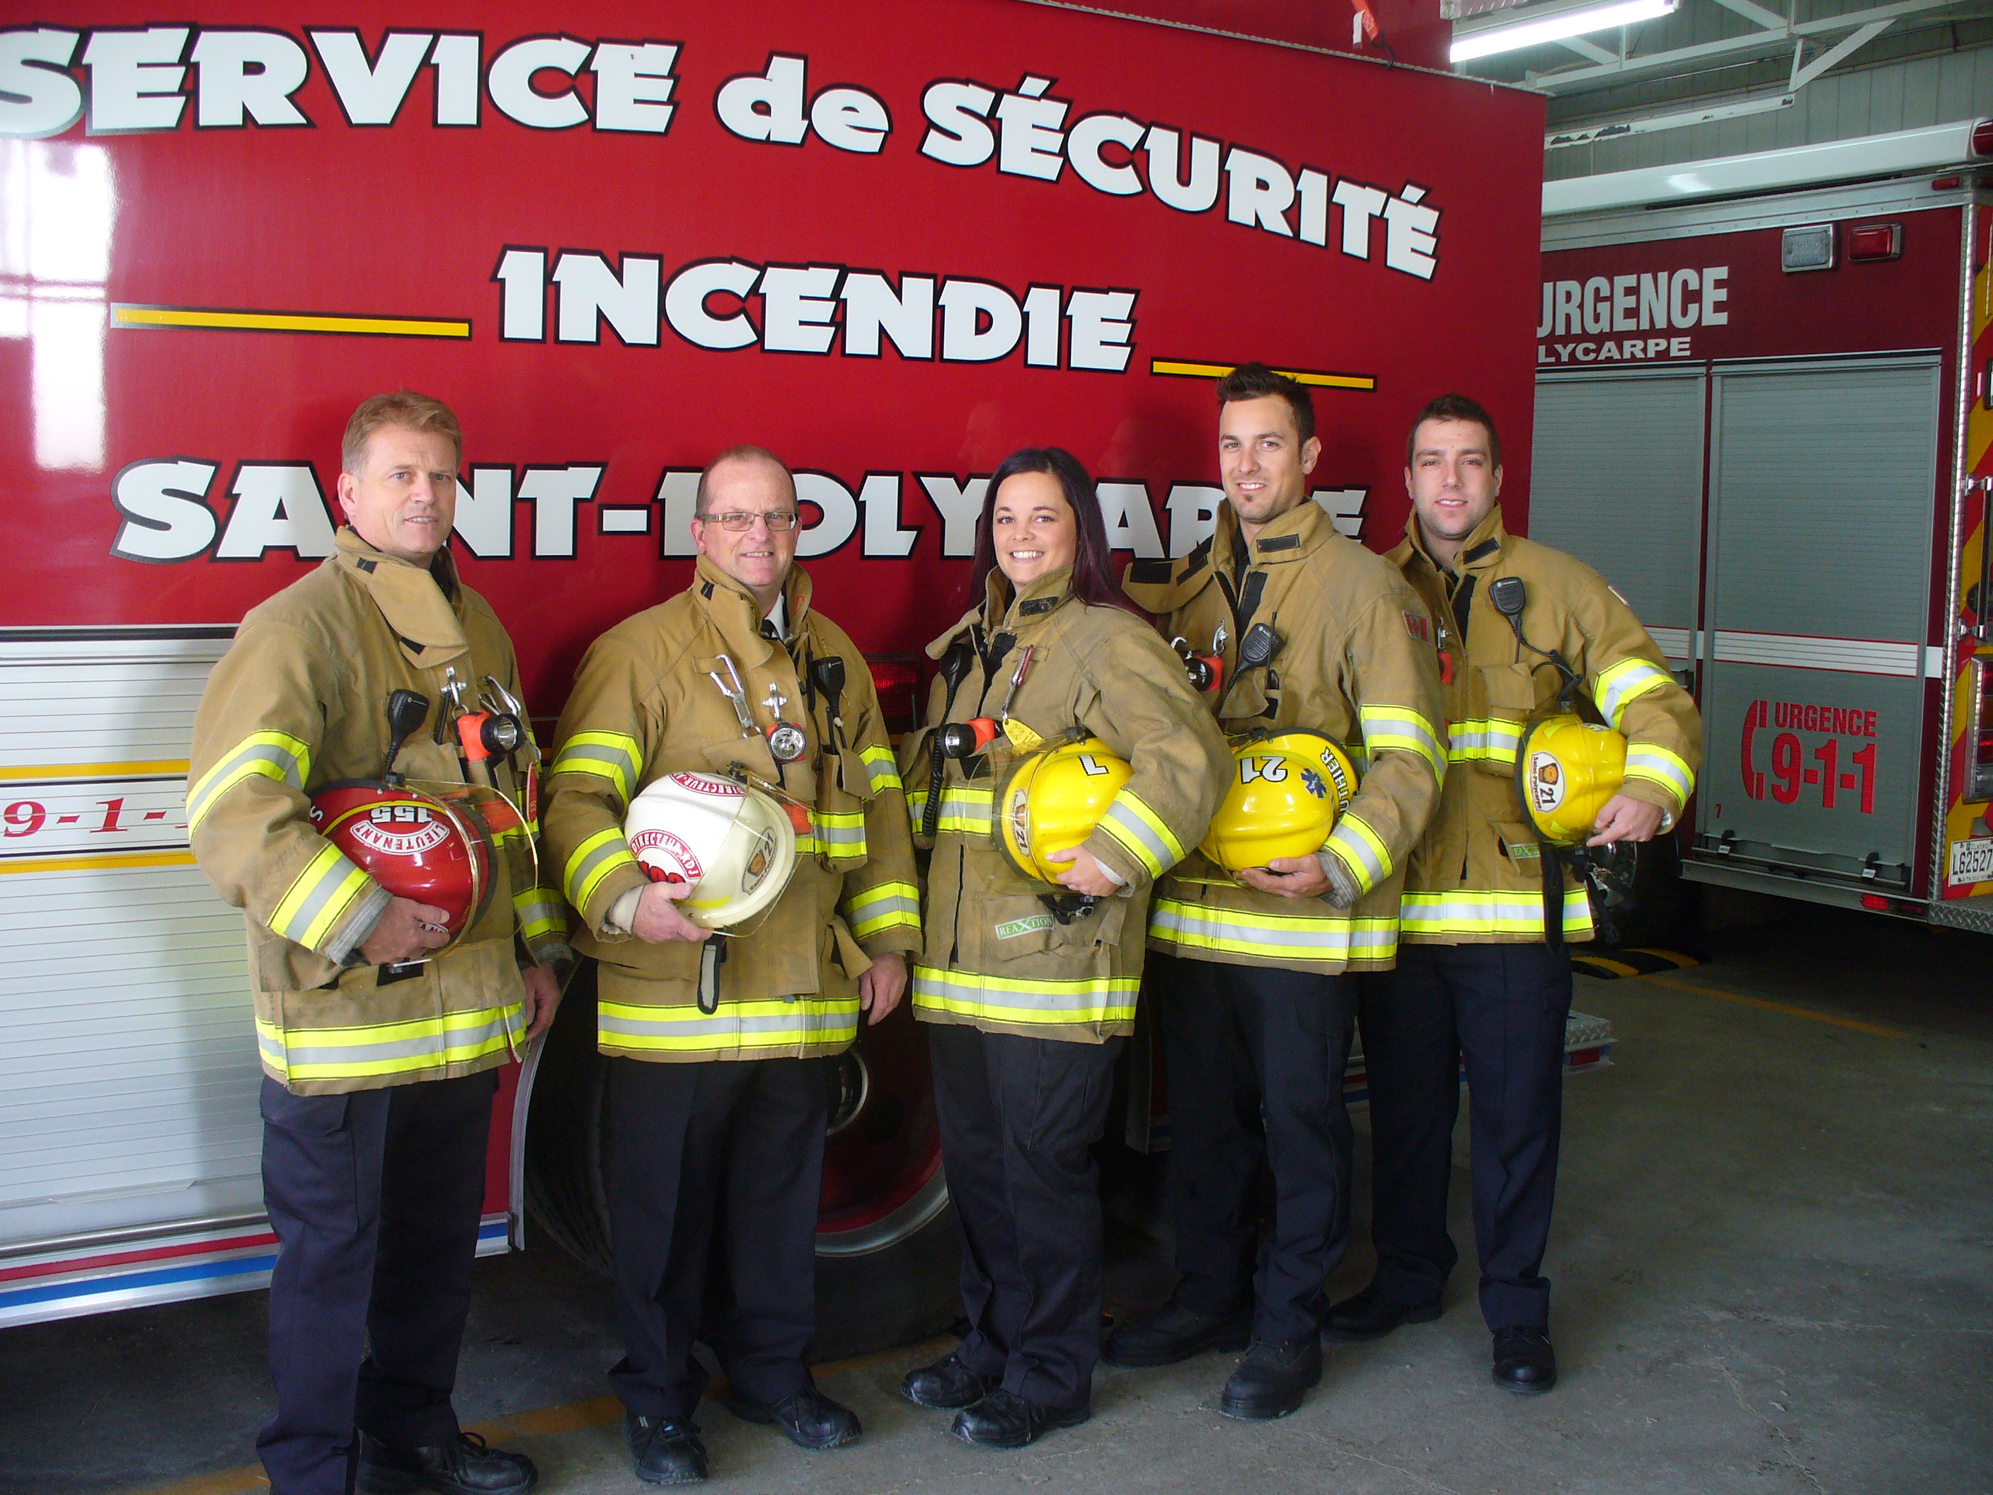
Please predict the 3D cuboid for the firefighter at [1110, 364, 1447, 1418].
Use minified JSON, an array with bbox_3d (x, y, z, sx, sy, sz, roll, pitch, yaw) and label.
[{"bbox_3d":[0.495,0.261,3.903,0.600,1.850,0.470,6,8,38],"label":"firefighter"}]

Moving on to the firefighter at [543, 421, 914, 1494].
[{"bbox_3d":[-0.457,0.353,3.601,0.640,1.700,0.460,-2,7,-27],"label":"firefighter"}]

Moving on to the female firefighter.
[{"bbox_3d":[0.088,0.348,3.731,0.540,1.700,0.430,6,8,39],"label":"female firefighter"}]

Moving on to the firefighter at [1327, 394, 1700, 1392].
[{"bbox_3d":[0.969,0.268,4.055,0.650,1.820,0.470,3,6,20],"label":"firefighter"}]

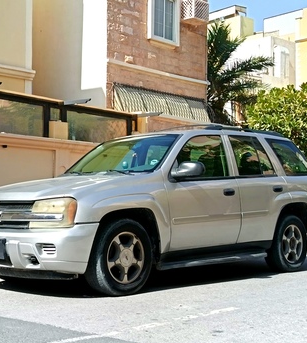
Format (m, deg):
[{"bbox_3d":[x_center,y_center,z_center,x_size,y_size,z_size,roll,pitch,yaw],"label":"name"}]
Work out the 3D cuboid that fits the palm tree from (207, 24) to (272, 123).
[{"bbox_3d":[1.936,-1.404,19.326,3.500,6.490,3.500,-3,-4,44],"label":"palm tree"}]

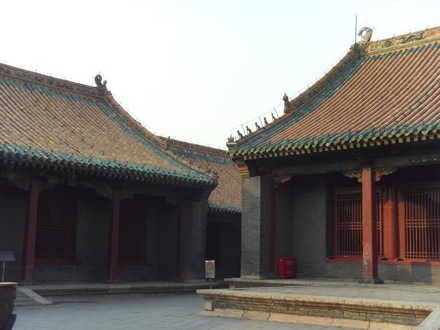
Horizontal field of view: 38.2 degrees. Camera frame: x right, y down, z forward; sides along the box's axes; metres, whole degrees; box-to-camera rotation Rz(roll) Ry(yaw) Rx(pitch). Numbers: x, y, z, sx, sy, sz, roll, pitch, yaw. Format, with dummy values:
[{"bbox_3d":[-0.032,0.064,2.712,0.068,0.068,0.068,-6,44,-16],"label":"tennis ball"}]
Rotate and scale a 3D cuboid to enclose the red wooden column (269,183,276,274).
[{"bbox_3d":[1.904,2.236,22.789,0.330,3.297,0.330,1,-8,0],"label":"red wooden column"}]

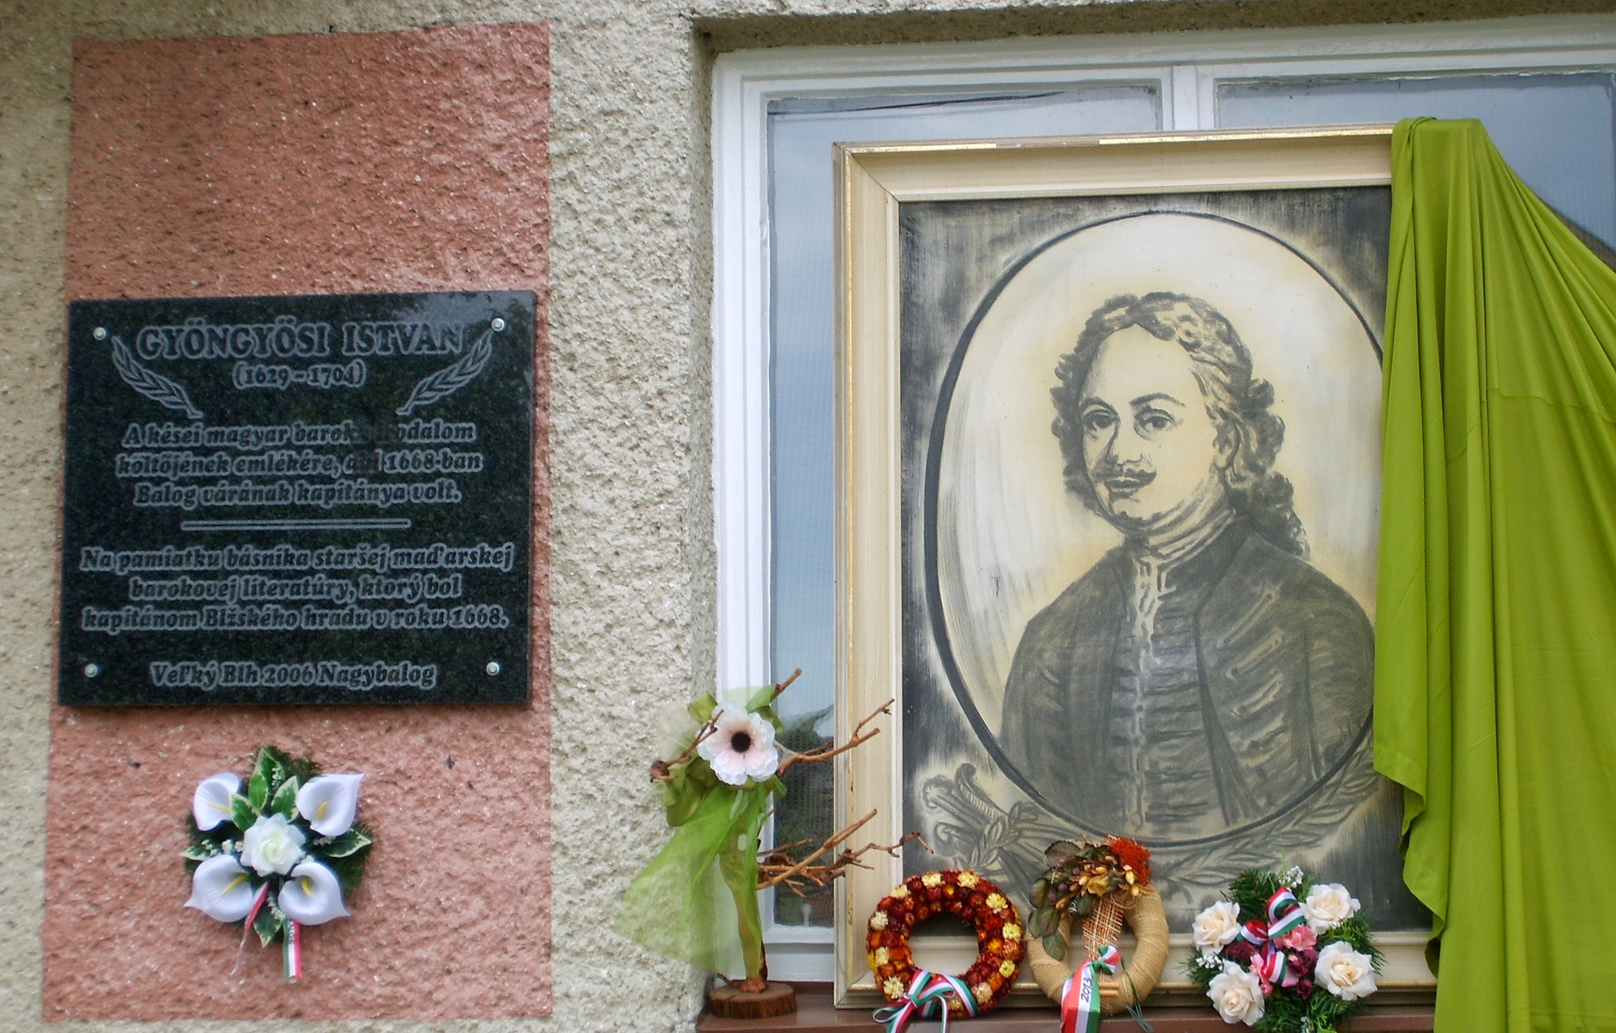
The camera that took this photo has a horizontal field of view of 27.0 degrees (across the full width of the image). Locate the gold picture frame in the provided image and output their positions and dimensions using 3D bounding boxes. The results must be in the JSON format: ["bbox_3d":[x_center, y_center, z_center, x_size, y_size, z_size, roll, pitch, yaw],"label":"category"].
[{"bbox_3d":[0.428,0.047,4.061,0.794,1.079,0.045,-1,-13,6],"label":"gold picture frame"}]

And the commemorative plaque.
[{"bbox_3d":[-0.613,-0.019,4.043,0.571,0.495,0.022,-1,-9,6],"label":"commemorative plaque"}]

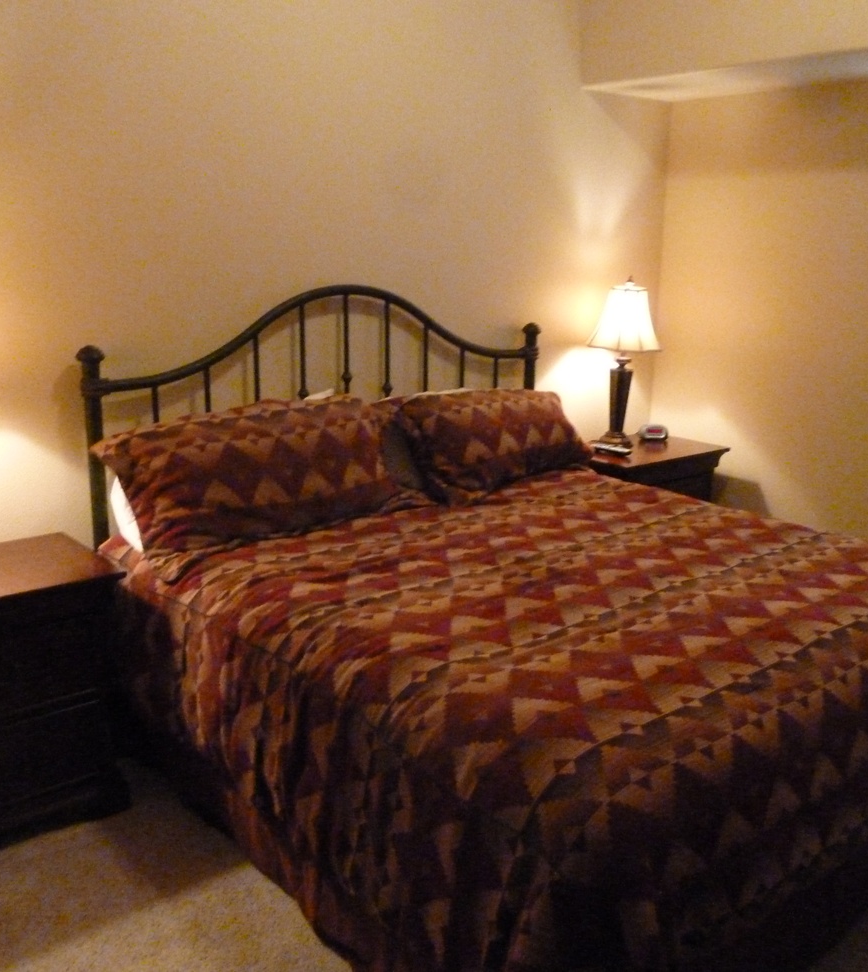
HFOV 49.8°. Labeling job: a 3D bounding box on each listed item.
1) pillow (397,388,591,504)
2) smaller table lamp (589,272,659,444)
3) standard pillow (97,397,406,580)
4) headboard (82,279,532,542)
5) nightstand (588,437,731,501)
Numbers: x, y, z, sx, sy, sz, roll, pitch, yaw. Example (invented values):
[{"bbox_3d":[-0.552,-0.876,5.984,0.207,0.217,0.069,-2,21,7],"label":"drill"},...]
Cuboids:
[{"bbox_3d":[0.269,-0.180,3.701,0.930,0.450,0.190,-11,-13,-39],"label":"pillow"},{"bbox_3d":[0.887,-0.582,4.377,0.355,0.757,0.355,1,14,0],"label":"smaller table lamp"},{"bbox_3d":[-0.533,-0.034,3.022,0.970,0.470,0.190,-11,-13,-39],"label":"standard pillow"},{"bbox_3d":[-0.314,-0.027,3.575,1.985,1.461,0.085,-11,18,-39],"label":"headboard"},{"bbox_3d":[0.926,0.175,4.380,0.699,0.714,0.499,-11,18,-39],"label":"nightstand"}]

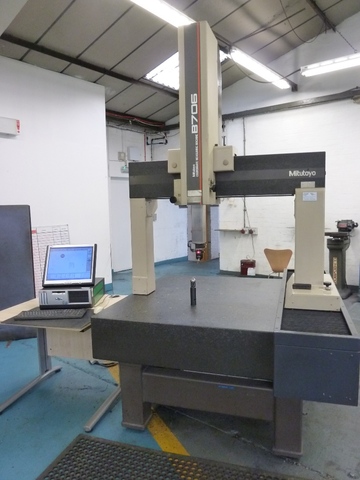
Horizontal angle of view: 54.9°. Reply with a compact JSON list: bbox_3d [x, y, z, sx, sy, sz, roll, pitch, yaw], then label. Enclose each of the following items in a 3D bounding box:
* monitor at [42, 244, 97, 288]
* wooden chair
[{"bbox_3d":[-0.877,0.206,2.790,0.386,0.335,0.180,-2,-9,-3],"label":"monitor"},{"bbox_3d":[1.615,0.520,5.664,0.480,0.800,0.500,1,6,19],"label":"wooden chair"}]

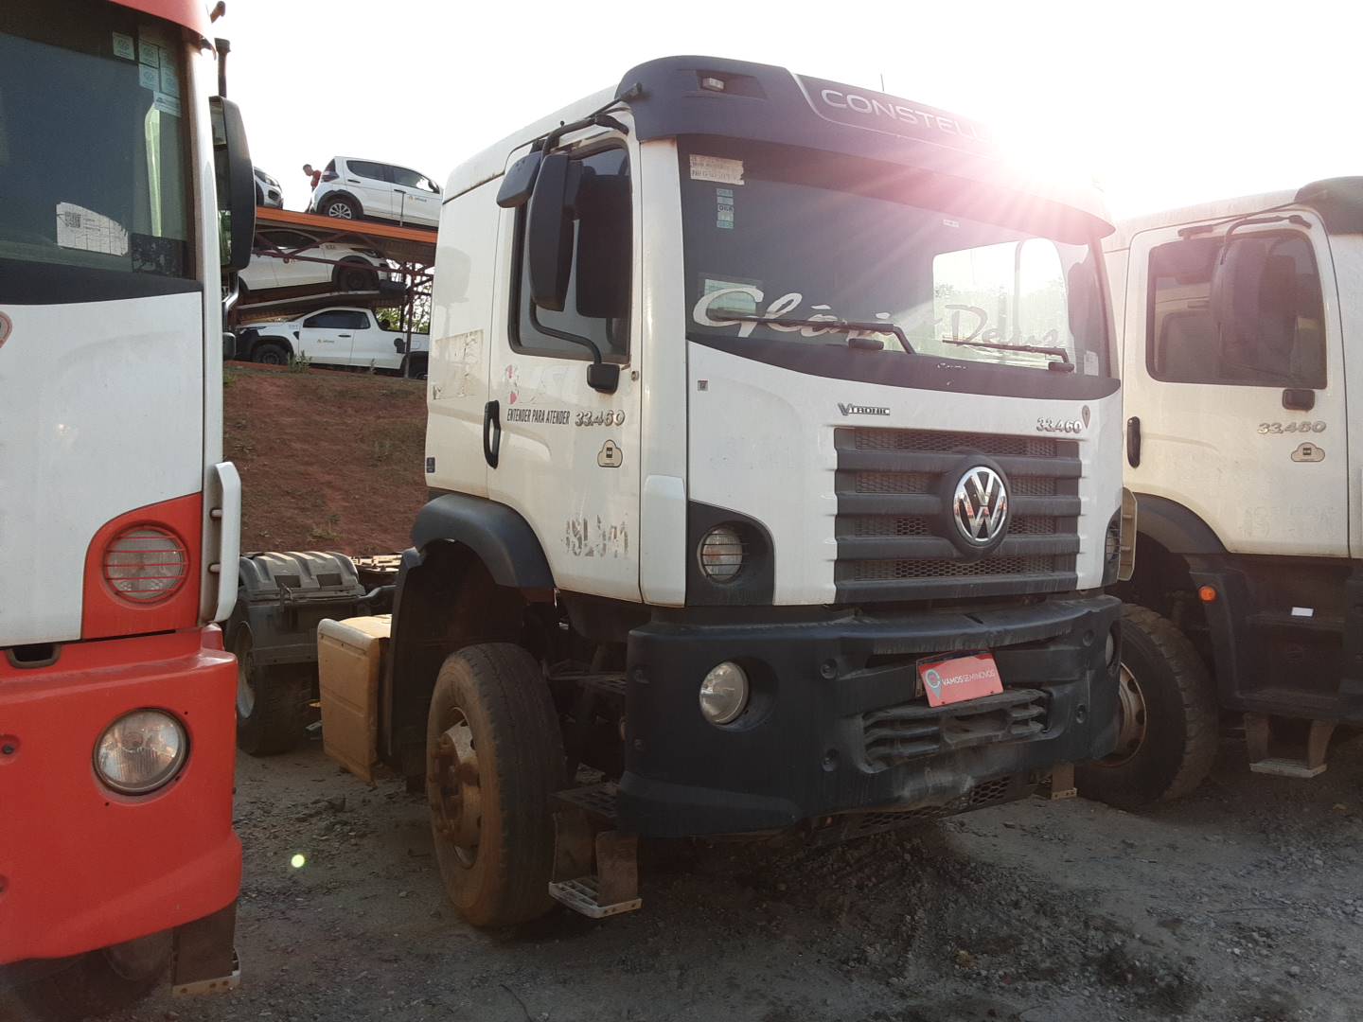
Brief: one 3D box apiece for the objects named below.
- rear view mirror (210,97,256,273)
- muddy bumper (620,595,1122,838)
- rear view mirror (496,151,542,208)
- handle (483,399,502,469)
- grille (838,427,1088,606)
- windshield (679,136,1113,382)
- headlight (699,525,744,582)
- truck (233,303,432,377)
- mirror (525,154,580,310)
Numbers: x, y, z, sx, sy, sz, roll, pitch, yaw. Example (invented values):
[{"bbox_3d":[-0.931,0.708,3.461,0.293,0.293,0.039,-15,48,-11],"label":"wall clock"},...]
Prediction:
[{"bbox_3d":[-1.277,-0.926,3.130,0.110,0.475,0.190,0,1,-34],"label":"rear view mirror"},{"bbox_3d":[0.918,0.690,3.928,2.410,0.665,0.420,0,1,-33],"label":"muddy bumper"},{"bbox_3d":[-0.548,-1.117,3.720,0.150,0.185,0.090,1,1,21],"label":"rear view mirror"},{"bbox_3d":[-0.722,-0.291,4.230,0.055,0.255,0.065,0,1,-33],"label":"handle"},{"bbox_3d":[0.994,0.016,3.804,1.190,0.555,0.110,0,1,-33],"label":"grille"},{"bbox_3d":[0.926,-0.805,3.905,2.100,0.720,0.360,0,1,-33],"label":"windshield"},{"bbox_3d":[0.114,0.139,3.399,0.168,0.170,0.090,0,1,-33],"label":"headlight"},{"bbox_3d":[-6.415,-3.107,20.833,4.470,1.560,1.730,0,1,-33],"label":"truck"},{"bbox_3d":[-0.422,-0.909,3.600,0.135,0.475,0.200,1,1,6],"label":"mirror"}]

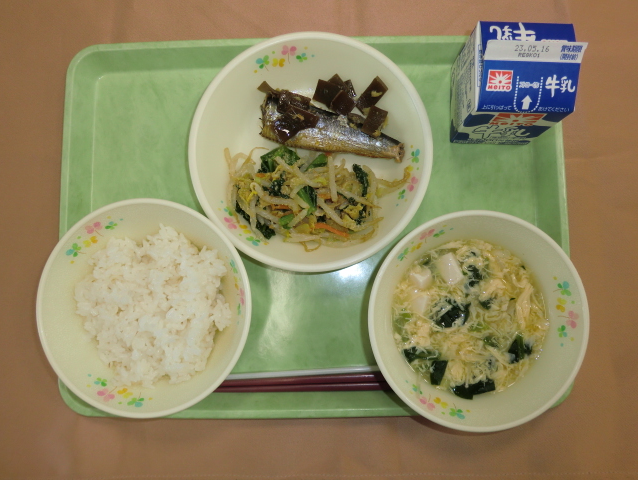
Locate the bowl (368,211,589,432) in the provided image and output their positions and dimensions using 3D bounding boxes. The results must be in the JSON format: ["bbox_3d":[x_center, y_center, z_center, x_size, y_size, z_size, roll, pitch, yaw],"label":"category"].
[{"bbox_3d":[0.099,0.051,0.321,0.136,0.054,0.136,0,86,2],"label":"bowl"}]

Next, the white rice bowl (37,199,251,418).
[{"bbox_3d":[-0.108,0.044,0.325,0.136,0.054,0.136,0,86,2],"label":"white rice bowl"}]

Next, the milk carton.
[{"bbox_3d":[0.126,-0.103,0.313,0.058,0.086,0.058,1,86,2],"label":"milk carton"}]

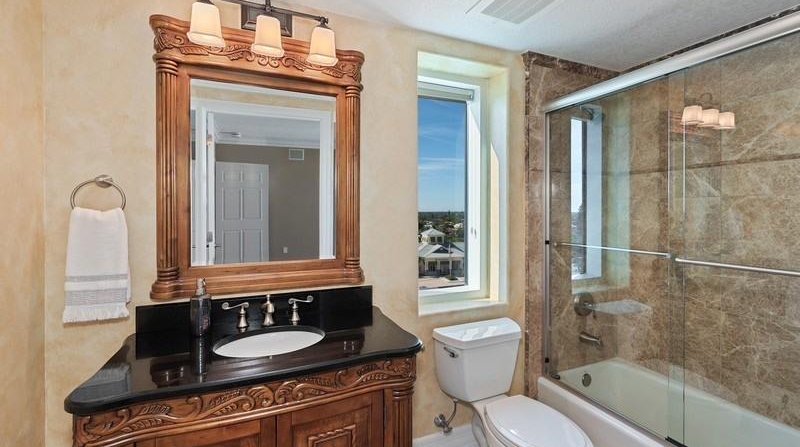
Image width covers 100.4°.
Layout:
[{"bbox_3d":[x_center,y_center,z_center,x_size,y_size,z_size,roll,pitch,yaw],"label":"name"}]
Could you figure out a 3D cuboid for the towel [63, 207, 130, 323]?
[{"bbox_3d":[-1.139,0.156,1.259,0.195,0.428,0.060,0,1,-22],"label":"towel"}]

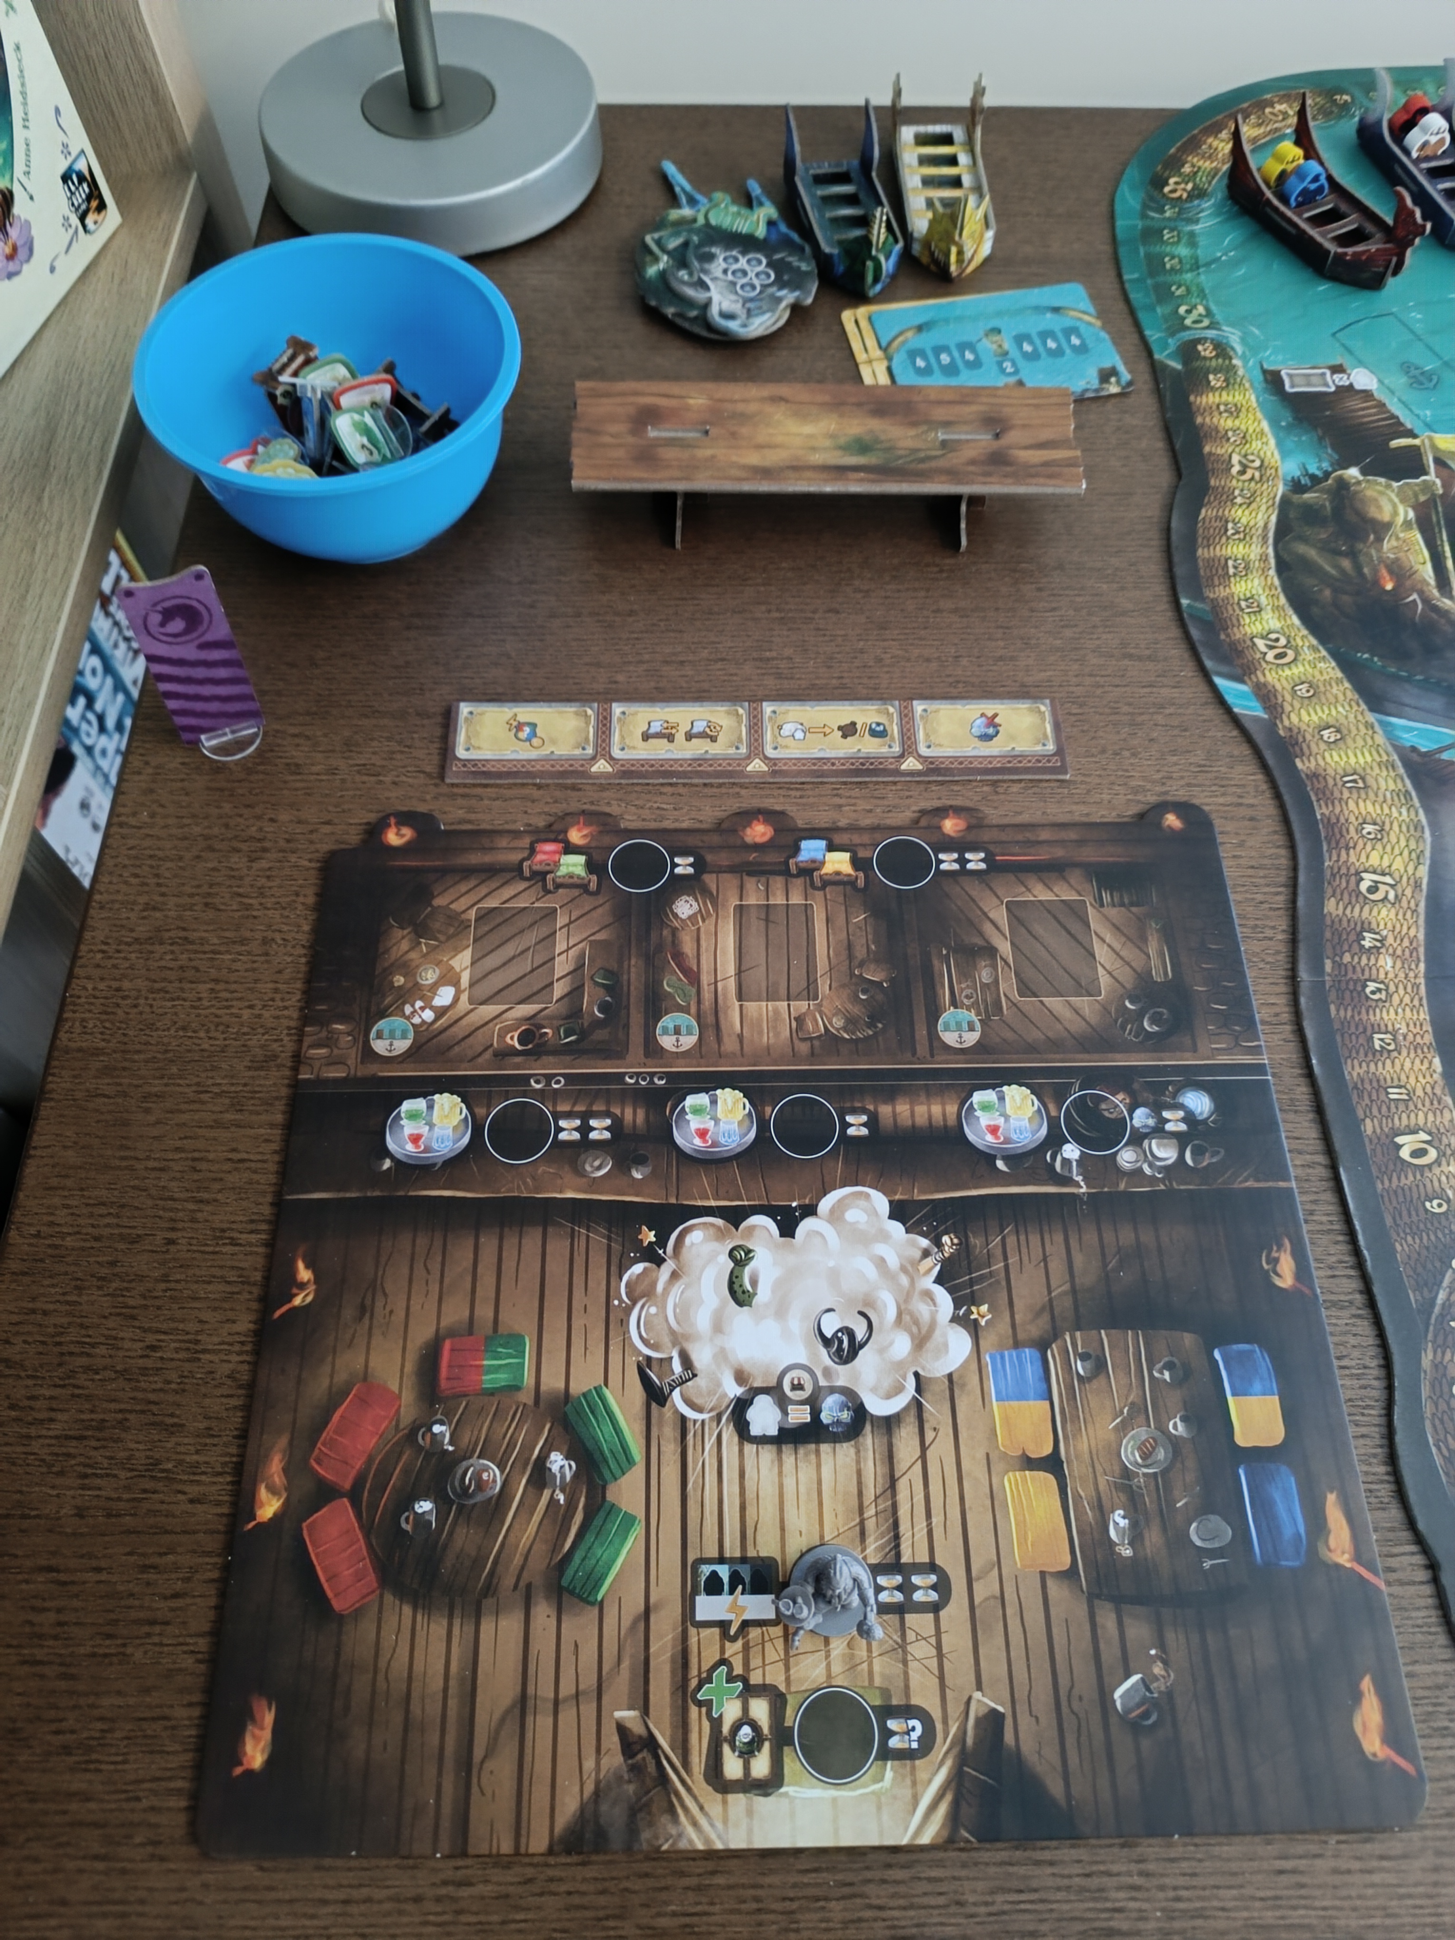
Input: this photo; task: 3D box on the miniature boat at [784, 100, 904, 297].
[{"bbox_3d":[0.049,-0.313,0.543,0.035,0.029,0.086,-9,63,-5],"label":"miniature boat"}]

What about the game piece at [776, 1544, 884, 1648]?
[{"bbox_3d":[0.023,0.141,0.304,0.025,0.030,0.022,1,63,0],"label":"game piece"}]

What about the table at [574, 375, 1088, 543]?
[{"bbox_3d":[0.033,-0.173,0.468,0.170,0.034,0.047,1,63,0],"label":"table"}]

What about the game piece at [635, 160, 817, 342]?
[{"bbox_3d":[-0.001,-0.292,0.543,0.073,0.010,0.101,-1,63,-1],"label":"game piece"}]

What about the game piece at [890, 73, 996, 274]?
[{"bbox_3d":[0.089,-0.324,0.548,0.036,0.032,0.089,-1,63,-1],"label":"game piece"}]

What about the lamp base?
[{"bbox_3d":[-0.124,-0.356,0.569,0.139,0.021,0.139,-1,63,-1],"label":"lamp base"}]

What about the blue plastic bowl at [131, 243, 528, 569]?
[{"bbox_3d":[-0.128,-0.183,0.457,0.123,0.060,0.123,-1,63,-1],"label":"blue plastic bowl"}]

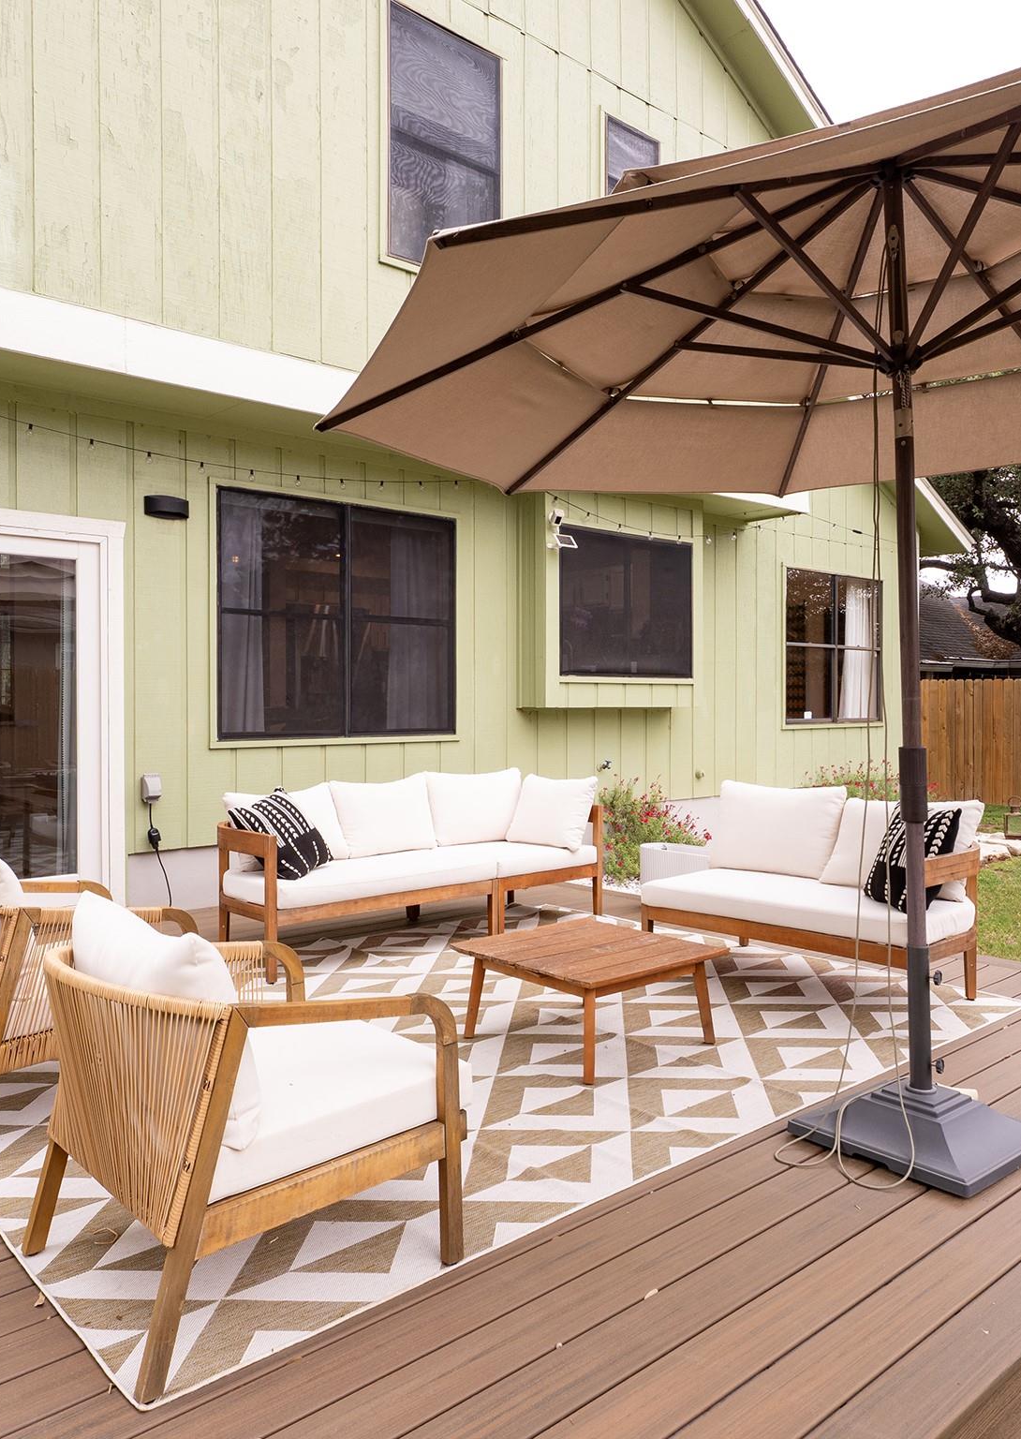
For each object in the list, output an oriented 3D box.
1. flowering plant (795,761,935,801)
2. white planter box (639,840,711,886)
[{"bbox_3d":[3.657,0.881,10.145,1.200,0.900,1.350,-1,1,-40],"label":"flowering plant"},{"bbox_3d":[1.087,0.953,5.819,0.270,0.370,0.778,-1,1,-43],"label":"white planter box"}]

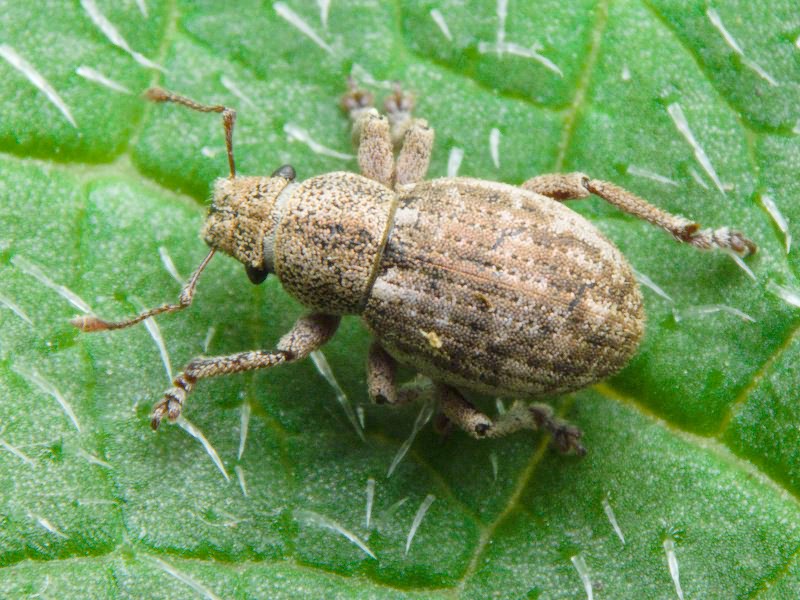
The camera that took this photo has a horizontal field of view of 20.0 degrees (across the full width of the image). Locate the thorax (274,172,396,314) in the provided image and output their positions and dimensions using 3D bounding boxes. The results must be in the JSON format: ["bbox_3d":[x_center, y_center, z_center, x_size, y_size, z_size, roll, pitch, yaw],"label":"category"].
[{"bbox_3d":[-0.001,-0.001,0.028,0.001,0.001,0.002,15,80,-2],"label":"thorax"}]

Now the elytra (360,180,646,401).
[{"bbox_3d":[0.001,0.000,0.028,0.003,0.002,0.002,14,80,3],"label":"elytra"}]

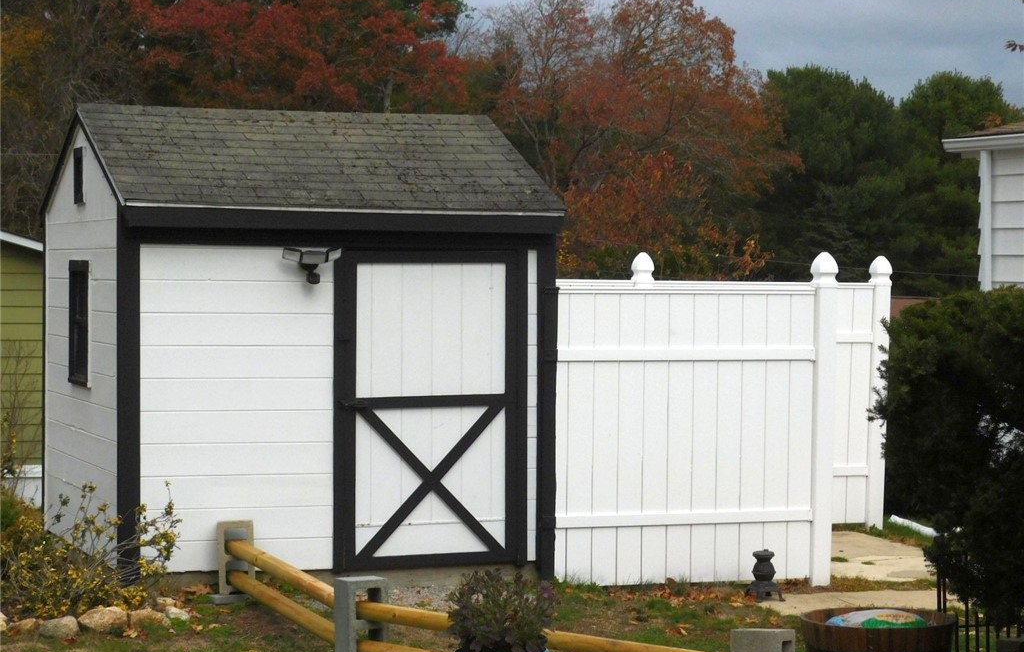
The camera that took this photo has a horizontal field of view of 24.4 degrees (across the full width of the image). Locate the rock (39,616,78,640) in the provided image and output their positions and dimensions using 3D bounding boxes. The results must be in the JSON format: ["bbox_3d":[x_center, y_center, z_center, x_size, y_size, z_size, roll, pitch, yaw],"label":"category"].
[{"bbox_3d":[-2.242,1.496,11.700,0.190,0.110,0.150,1,1,0],"label":"rock"}]

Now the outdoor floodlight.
[{"bbox_3d":[-1.135,-0.340,13.398,0.305,0.200,0.160,0,1,-21],"label":"outdoor floodlight"}]

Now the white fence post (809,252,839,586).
[{"bbox_3d":[1.918,0.580,14.679,0.133,2.075,0.133,0,1,-21],"label":"white fence post"}]

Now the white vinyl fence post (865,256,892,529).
[{"bbox_3d":[2.721,0.503,17.650,0.133,2.044,0.133,0,1,-21],"label":"white vinyl fence post"}]

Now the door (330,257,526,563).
[{"bbox_3d":[-0.466,0.485,13.751,1.183,1.854,0.070,0,1,-21],"label":"door"}]

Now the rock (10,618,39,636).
[{"bbox_3d":[-2.421,1.497,11.750,0.135,0.080,0.110,1,1,0],"label":"rock"}]

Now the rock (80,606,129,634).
[{"bbox_3d":[-2.063,1.485,11.950,0.250,0.125,0.200,0,1,-10],"label":"rock"}]

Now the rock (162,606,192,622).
[{"bbox_3d":[-1.737,1.493,12.250,0.138,0.078,0.110,1,1,0],"label":"rock"}]

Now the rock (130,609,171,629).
[{"bbox_3d":[-1.830,1.481,11.980,0.195,0.095,0.145,1,1,0],"label":"rock"}]

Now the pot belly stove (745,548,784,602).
[{"bbox_3d":[1.487,1.468,13.950,0.175,0.295,0.175,0,2,-30],"label":"pot belly stove"}]

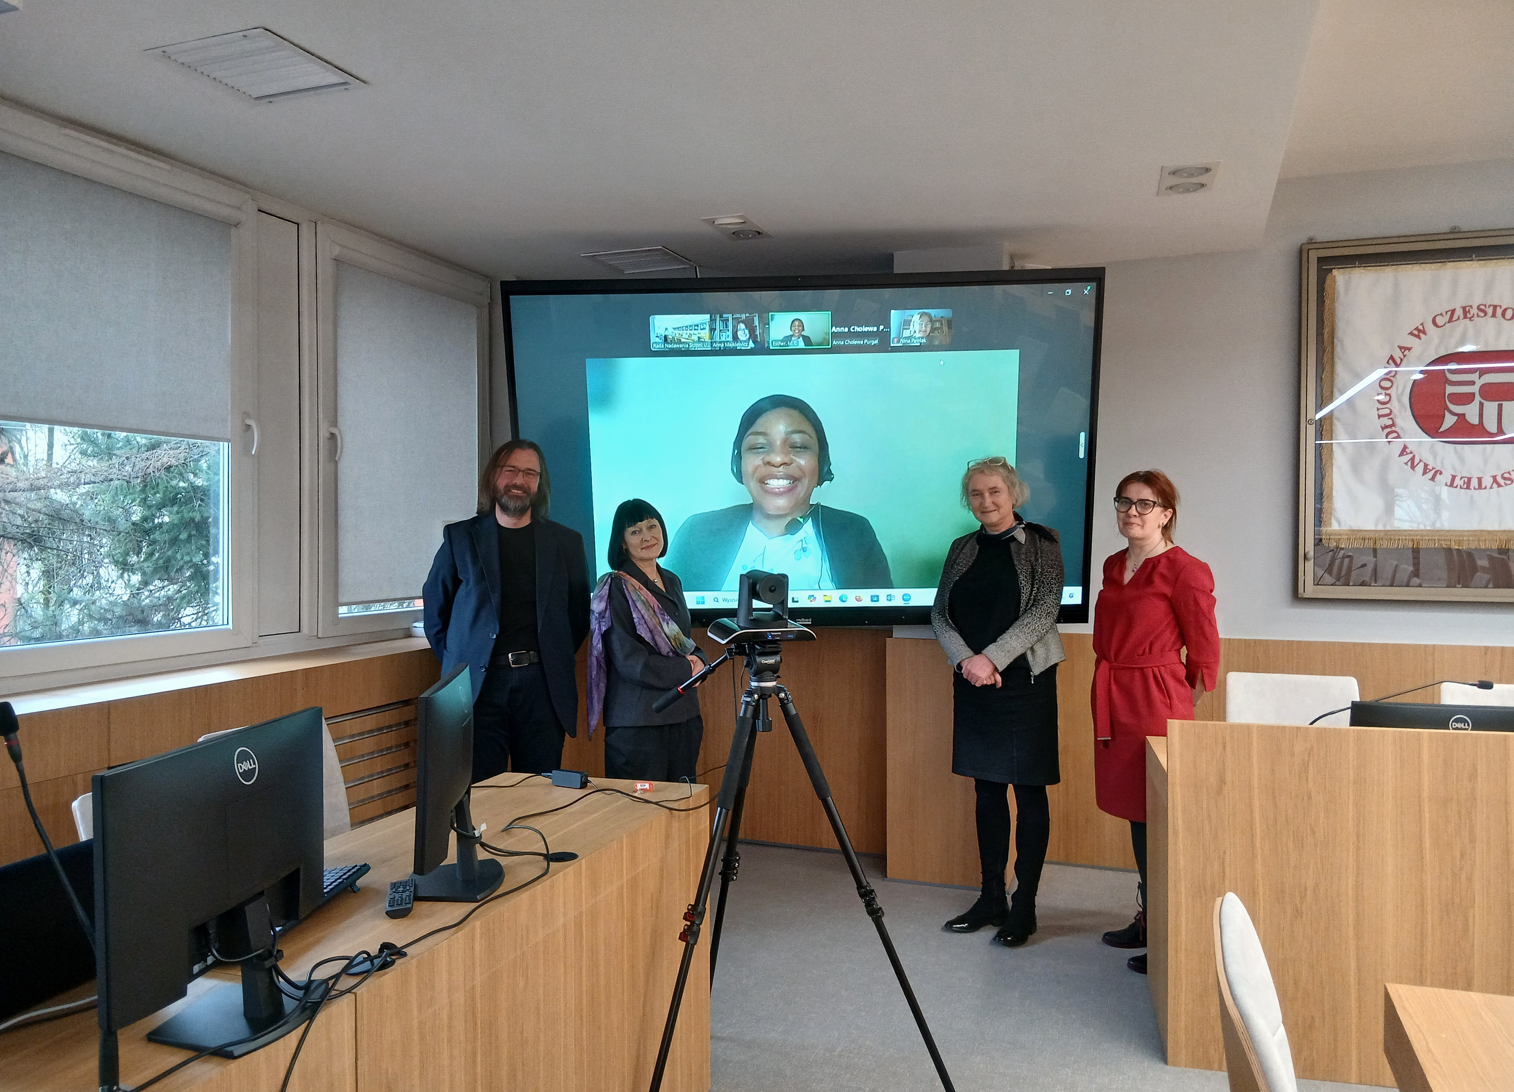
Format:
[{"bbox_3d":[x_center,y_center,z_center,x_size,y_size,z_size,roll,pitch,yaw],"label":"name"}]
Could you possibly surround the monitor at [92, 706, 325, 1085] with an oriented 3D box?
[{"bbox_3d":[-0.670,0.436,1.515,0.180,0.374,0.500,0,1,7],"label":"monitor"}]

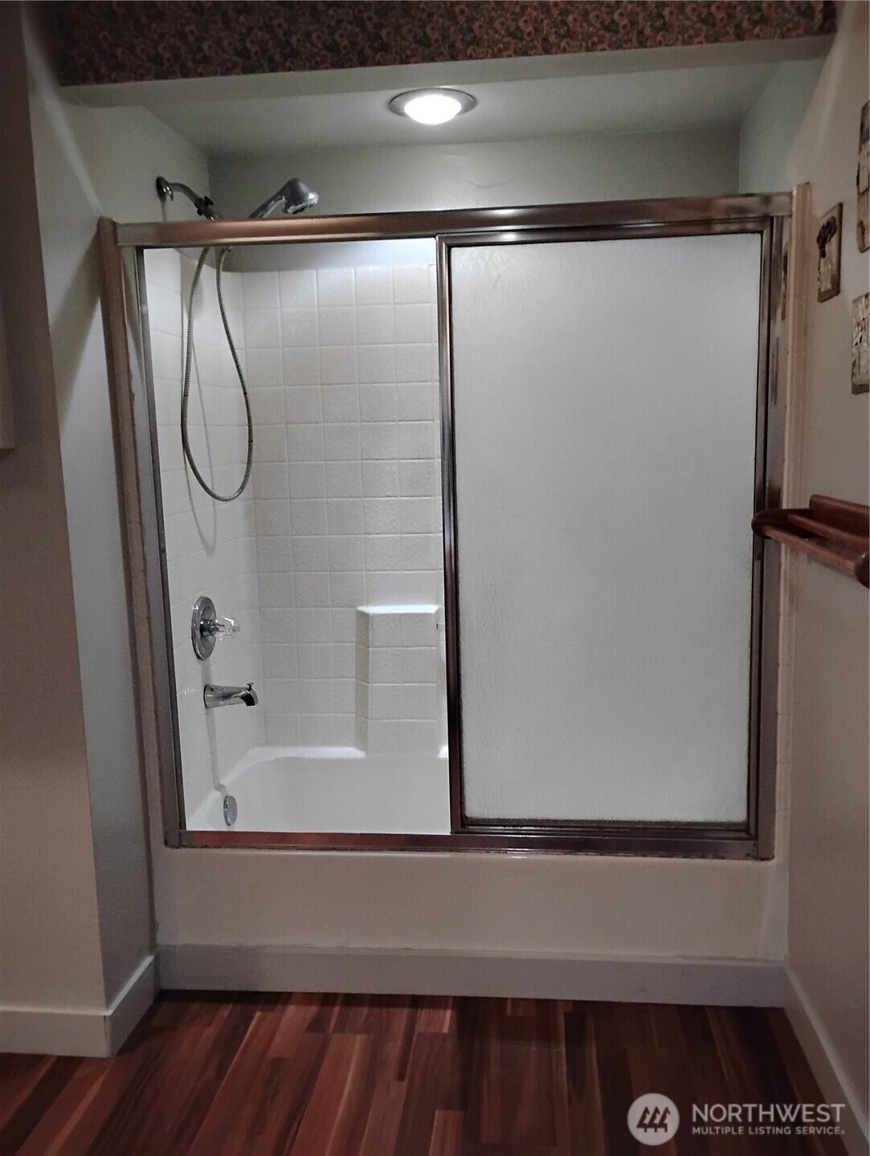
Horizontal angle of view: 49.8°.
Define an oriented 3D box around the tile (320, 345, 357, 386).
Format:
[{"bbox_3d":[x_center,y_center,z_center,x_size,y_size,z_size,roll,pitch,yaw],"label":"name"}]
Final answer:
[{"bbox_3d":[-0.283,-0.626,2.758,0.109,0.109,0.010,-1,8,5],"label":"tile"}]

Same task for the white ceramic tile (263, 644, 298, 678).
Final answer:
[{"bbox_3d":[-0.480,0.260,2.906,0.109,0.109,0.010,-1,9,5],"label":"white ceramic tile"}]

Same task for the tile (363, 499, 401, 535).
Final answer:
[{"bbox_3d":[-0.158,-0.184,2.802,0.109,0.109,0.010,-1,8,6],"label":"tile"}]

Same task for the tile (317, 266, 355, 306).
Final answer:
[{"bbox_3d":[-0.285,-0.843,2.716,0.109,0.109,0.010,-1,8,6],"label":"tile"}]

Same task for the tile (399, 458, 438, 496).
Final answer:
[{"bbox_3d":[-0.050,-0.296,2.775,0.109,0.109,0.010,-1,8,6],"label":"tile"}]

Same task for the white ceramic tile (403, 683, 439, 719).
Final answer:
[{"bbox_3d":[-0.042,0.376,2.809,0.109,0.109,0.010,-1,9,5],"label":"white ceramic tile"}]

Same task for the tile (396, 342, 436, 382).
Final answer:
[{"bbox_3d":[-0.060,-0.630,2.744,0.109,0.109,0.010,-1,9,5],"label":"tile"}]

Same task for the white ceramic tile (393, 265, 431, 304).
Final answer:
[{"bbox_3d":[-0.066,-0.852,2.710,0.109,0.109,0.010,-1,9,5],"label":"white ceramic tile"}]

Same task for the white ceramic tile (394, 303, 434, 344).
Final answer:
[{"bbox_3d":[-0.062,-0.744,2.737,0.111,0.111,0.010,-1,9,5],"label":"white ceramic tile"}]

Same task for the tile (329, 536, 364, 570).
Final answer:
[{"bbox_3d":[-0.265,-0.073,2.829,0.109,0.109,0.010,-1,8,6],"label":"tile"}]

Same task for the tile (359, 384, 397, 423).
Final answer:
[{"bbox_3d":[-0.169,-0.517,2.764,0.109,0.109,0.010,-1,8,5],"label":"tile"}]

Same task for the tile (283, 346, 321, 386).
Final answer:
[{"bbox_3d":[-0.396,-0.628,2.785,0.111,0.111,0.010,-1,9,5],"label":"tile"}]

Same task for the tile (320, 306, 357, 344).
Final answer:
[{"bbox_3d":[-0.284,-0.735,2.737,0.109,0.109,0.010,-1,9,5],"label":"tile"}]

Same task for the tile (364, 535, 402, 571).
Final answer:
[{"bbox_3d":[-0.156,-0.075,2.828,0.109,0.109,0.010,-1,9,5],"label":"tile"}]

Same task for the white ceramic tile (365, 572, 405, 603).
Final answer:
[{"bbox_3d":[-0.151,0.033,2.870,0.111,0.104,0.010,-1,9,5],"label":"white ceramic tile"}]

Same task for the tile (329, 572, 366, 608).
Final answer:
[{"bbox_3d":[-0.265,0.037,2.866,0.109,0.109,0.010,-1,9,5],"label":"tile"}]

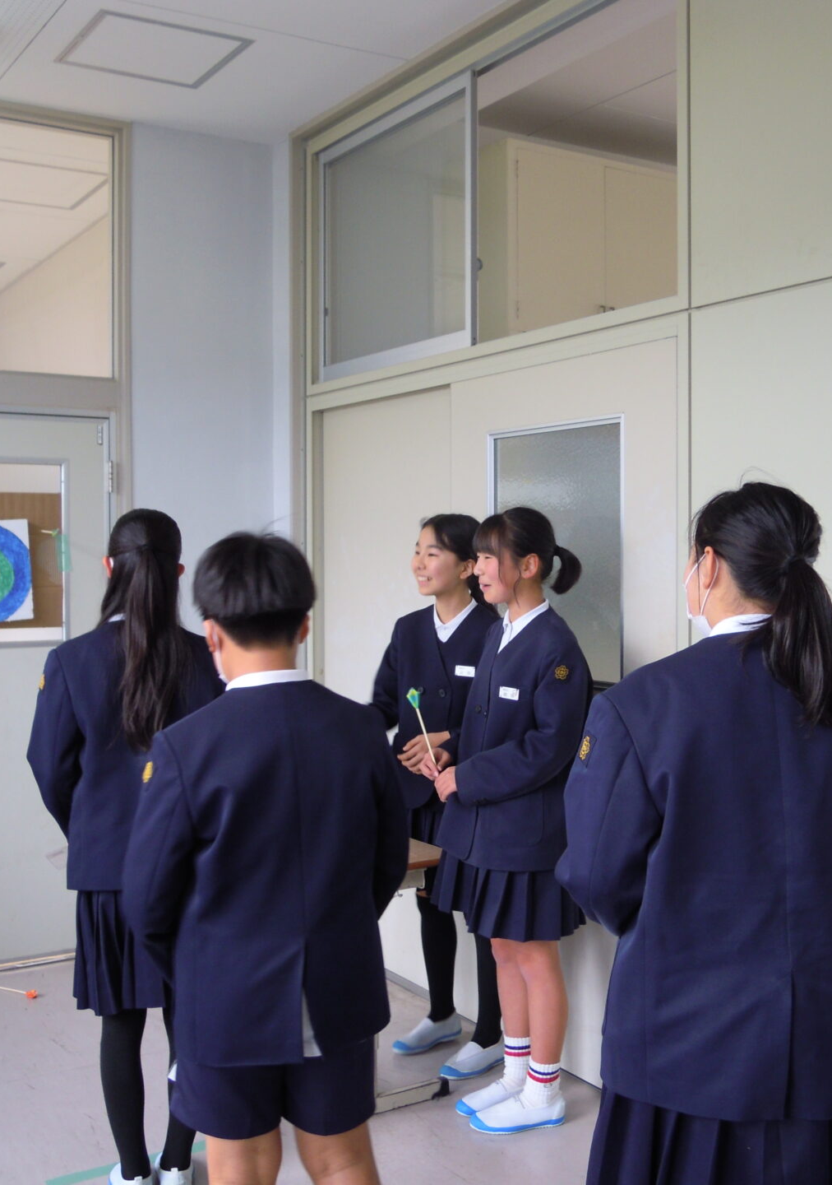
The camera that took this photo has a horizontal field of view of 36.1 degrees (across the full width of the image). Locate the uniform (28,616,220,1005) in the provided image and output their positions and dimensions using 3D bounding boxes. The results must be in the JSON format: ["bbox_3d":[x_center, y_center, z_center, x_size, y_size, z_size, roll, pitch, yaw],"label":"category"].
[{"bbox_3d":[-0.631,0.496,2.860,0.460,0.850,0.300,-1,2,-25],"label":"uniform"}]

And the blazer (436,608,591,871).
[{"bbox_3d":[0.247,0.343,3.193,0.300,0.630,0.420,-1,2,-25],"label":"blazer"}]

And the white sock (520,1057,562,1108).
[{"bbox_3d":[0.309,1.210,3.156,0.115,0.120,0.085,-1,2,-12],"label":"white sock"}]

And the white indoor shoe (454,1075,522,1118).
[{"bbox_3d":[0.219,1.264,3.248,0.240,0.082,0.090,-1,2,-17],"label":"white indoor shoe"}]

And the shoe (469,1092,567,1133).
[{"bbox_3d":[0.253,1.267,3.149,0.243,0.082,0.090,-1,2,-9],"label":"shoe"}]

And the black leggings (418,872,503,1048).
[{"bbox_3d":[0.123,1.016,3.584,0.160,0.450,0.300,-2,2,-33],"label":"black leggings"}]

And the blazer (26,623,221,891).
[{"bbox_3d":[-0.603,0.345,2.803,0.450,0.580,0.290,-1,2,-25],"label":"blazer"}]

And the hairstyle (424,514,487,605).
[{"bbox_3d":[0.137,-0.092,3.589,0.230,0.260,0.175,-2,2,-38],"label":"hairstyle"}]

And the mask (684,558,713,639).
[{"bbox_3d":[0.436,0.011,1.815,0.135,0.125,0.110,-1,2,-28],"label":"mask"}]

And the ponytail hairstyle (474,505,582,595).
[{"bbox_3d":[0.281,-0.099,3.183,0.255,0.225,0.170,-1,2,-18],"label":"ponytail hairstyle"}]

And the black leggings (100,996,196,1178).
[{"bbox_3d":[-0.590,1.101,2.860,0.225,0.420,0.150,-1,2,-25],"label":"black leggings"}]

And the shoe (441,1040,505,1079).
[{"bbox_3d":[0.164,1.255,3.507,0.240,0.082,0.090,-2,2,-42],"label":"shoe"}]

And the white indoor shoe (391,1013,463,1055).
[{"bbox_3d":[0.031,1.254,3.680,0.230,0.072,0.088,-2,2,-34],"label":"white indoor shoe"}]

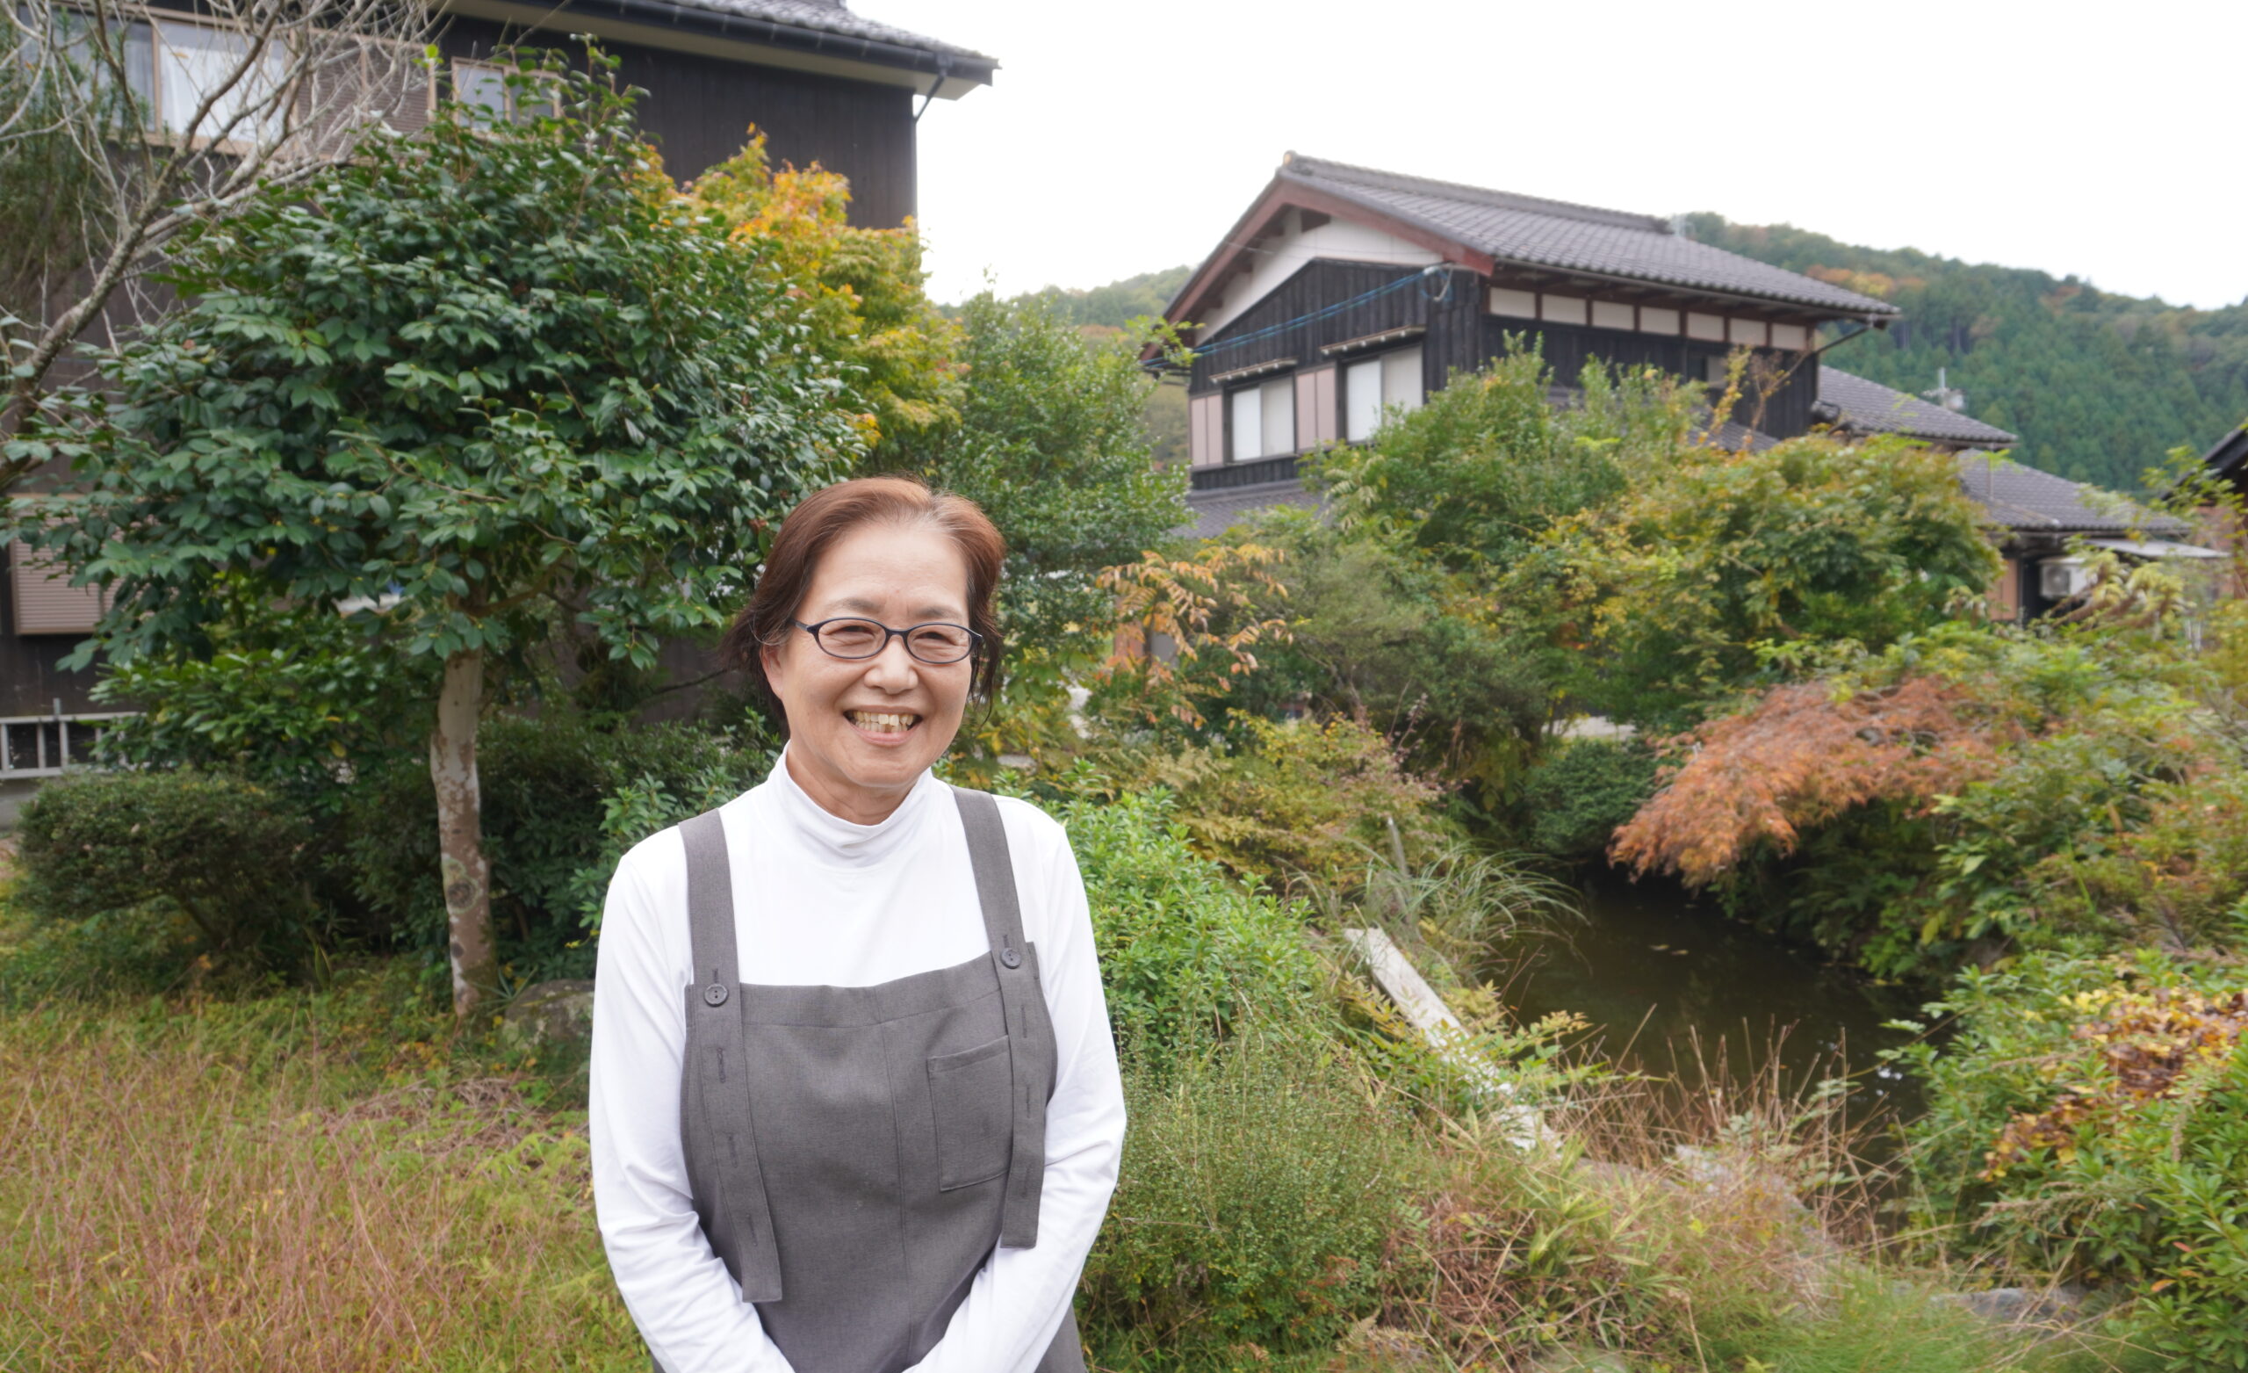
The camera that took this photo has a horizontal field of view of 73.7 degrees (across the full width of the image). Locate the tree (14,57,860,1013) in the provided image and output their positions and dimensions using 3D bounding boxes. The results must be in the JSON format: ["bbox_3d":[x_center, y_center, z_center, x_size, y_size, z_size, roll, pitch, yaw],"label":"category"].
[{"bbox_3d":[-2.429,-0.502,5.278,2.850,3.390,2.700,-2,4,-25],"label":"tree"}]

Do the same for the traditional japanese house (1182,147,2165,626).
[{"bbox_3d":[10.071,-3.947,25.002,18.600,7.660,8.700,-3,4,-31],"label":"traditional japanese house"}]

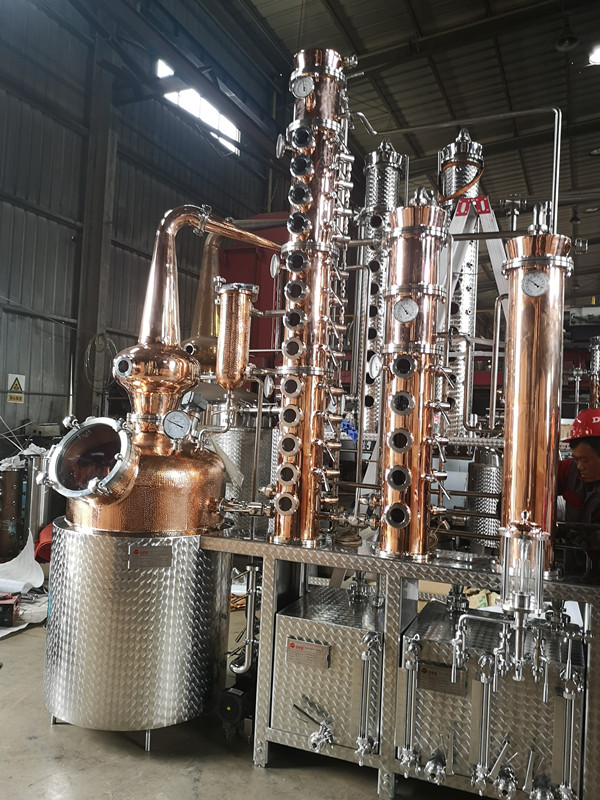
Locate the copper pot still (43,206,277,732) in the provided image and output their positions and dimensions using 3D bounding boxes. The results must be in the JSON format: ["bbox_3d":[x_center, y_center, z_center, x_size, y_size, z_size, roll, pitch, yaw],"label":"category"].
[{"bbox_3d":[-0.680,0.243,3.155,1.145,2.486,0.995,2,-1,21],"label":"copper pot still"}]

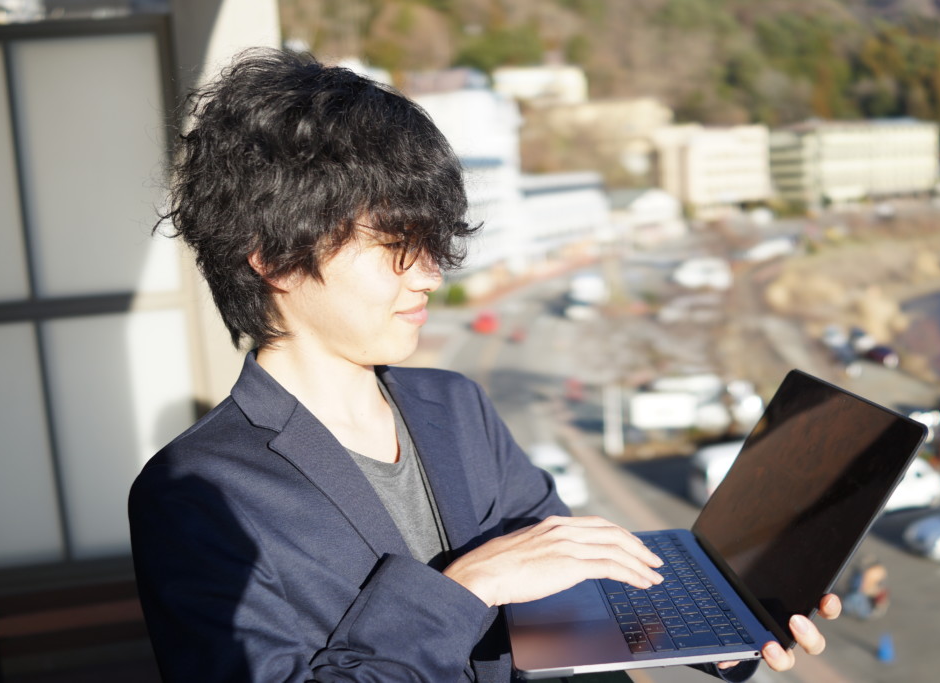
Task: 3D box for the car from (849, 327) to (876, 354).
[{"bbox_3d":[32.327,-0.082,82.000,1.700,1.500,4.000,-4,9,-5],"label":"car"}]

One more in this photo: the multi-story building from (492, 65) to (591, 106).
[{"bbox_3d":[20.593,-75.854,295.000,27.000,11.000,13.000,-5,9,-8],"label":"multi-story building"}]

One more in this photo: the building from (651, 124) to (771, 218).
[{"bbox_3d":[55.753,-39.950,230.062,24.000,18.500,14.000,-8,10,-27],"label":"building"}]

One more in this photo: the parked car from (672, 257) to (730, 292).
[{"bbox_3d":[20.230,-5.986,87.000,4.700,1.600,1.800,3,11,34],"label":"parked car"}]

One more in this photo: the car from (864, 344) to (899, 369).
[{"bbox_3d":[31.826,1.160,77.000,1.700,1.500,4.100,-6,9,-12],"label":"car"}]

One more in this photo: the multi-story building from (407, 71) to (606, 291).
[{"bbox_3d":[-0.456,-20.481,128.712,16.000,22.000,52.000,2,11,31],"label":"multi-story building"}]

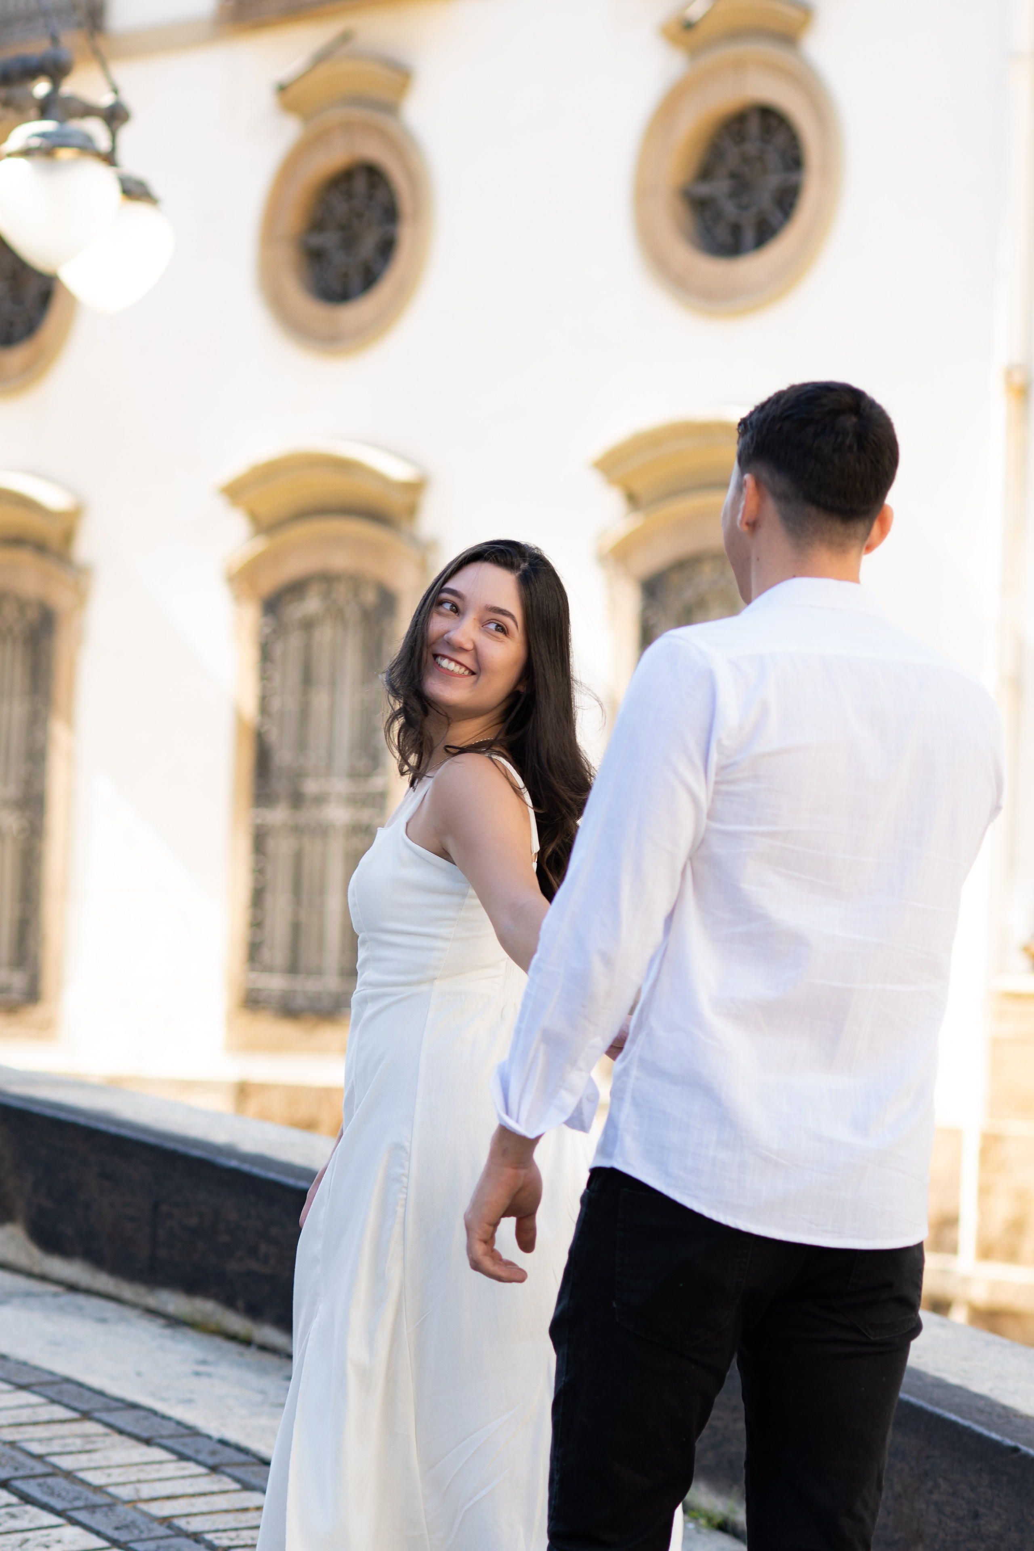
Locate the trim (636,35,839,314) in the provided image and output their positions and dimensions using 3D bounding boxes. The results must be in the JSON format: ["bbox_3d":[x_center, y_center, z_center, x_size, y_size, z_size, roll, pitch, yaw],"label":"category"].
[{"bbox_3d":[1.279,-3.412,31.399,0.300,1.600,1.620,4,-3,-41],"label":"trim"}]

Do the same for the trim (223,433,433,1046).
[{"bbox_3d":[-1.246,-0.163,33.912,0.380,3.820,1.800,4,-3,-41],"label":"trim"}]

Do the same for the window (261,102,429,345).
[{"bbox_3d":[-1.037,-3.387,34.102,0.320,1.570,1.600,4,-3,-41],"label":"window"}]

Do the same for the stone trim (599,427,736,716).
[{"bbox_3d":[1.072,-0.181,31.237,0.380,3.820,1.800,4,-3,-41],"label":"stone trim"}]

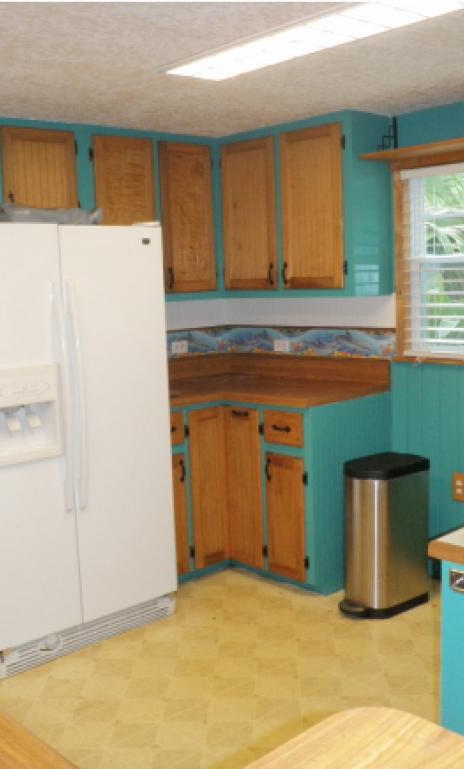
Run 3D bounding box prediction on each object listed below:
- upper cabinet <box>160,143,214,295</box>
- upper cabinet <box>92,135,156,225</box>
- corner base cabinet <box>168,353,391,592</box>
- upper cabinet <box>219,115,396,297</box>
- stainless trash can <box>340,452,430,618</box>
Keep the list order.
[{"bbox_3d":[-0.330,-0.868,4.427,0.344,0.756,0.334,-9,9,-41],"label":"upper cabinet"},{"bbox_3d":[-0.624,-0.992,4.158,0.369,0.425,0.334,-9,9,-41],"label":"upper cabinet"},{"bbox_3d":[-0.027,0.433,4.242,1.103,1.042,1.269,-9,9,-41],"label":"corner base cabinet"},{"bbox_3d":[0.335,-0.863,4.197,0.327,0.842,0.941,-9,9,-41],"label":"upper cabinet"},{"bbox_3d":[0.663,0.663,3.668,0.374,0.653,0.253,-9,9,-41],"label":"stainless trash can"}]

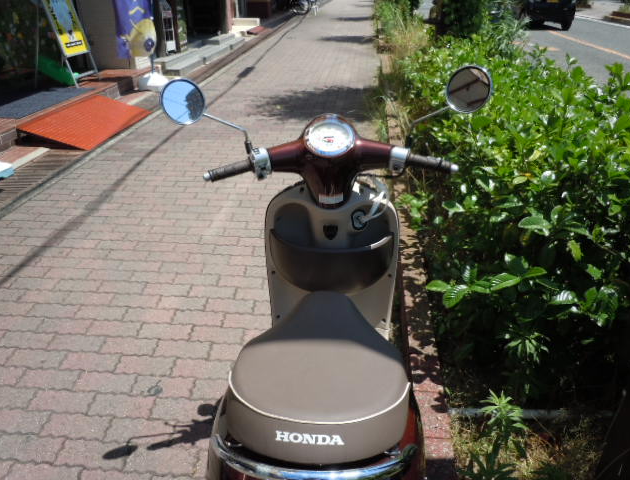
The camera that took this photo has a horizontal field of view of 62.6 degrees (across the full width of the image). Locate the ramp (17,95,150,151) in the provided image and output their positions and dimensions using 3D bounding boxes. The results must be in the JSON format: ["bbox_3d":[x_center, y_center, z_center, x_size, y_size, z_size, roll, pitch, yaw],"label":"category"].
[{"bbox_3d":[-2.162,-1.163,5.021,0.665,0.176,1.370,3,27,6],"label":"ramp"}]

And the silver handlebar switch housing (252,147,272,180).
[{"bbox_3d":[-0.141,-0.201,1.360,0.046,0.075,0.055,-13,29,-6],"label":"silver handlebar switch housing"}]

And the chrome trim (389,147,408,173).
[{"bbox_3d":[0.218,-0.211,1.357,0.043,0.058,0.050,9,28,8],"label":"chrome trim"}]

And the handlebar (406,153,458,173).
[{"bbox_3d":[0.305,-0.199,1.339,0.128,0.034,0.034,16,30,12],"label":"handlebar"}]

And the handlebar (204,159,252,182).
[{"bbox_3d":[-0.228,-0.181,1.345,0.122,0.034,0.034,-19,31,-11],"label":"handlebar"}]

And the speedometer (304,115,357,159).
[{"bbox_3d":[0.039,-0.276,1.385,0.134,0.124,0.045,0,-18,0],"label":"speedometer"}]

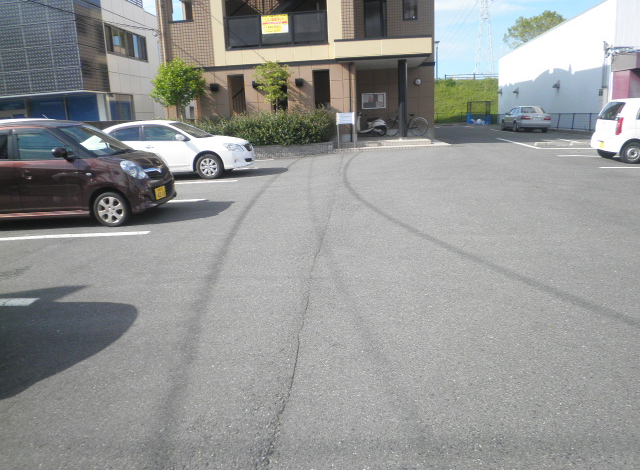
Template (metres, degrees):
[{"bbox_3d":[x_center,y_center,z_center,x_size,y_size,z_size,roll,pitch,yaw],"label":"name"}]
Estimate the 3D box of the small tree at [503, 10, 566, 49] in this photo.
[{"bbox_3d":[19.957,-17.192,44.373,7.500,6.520,7.000,-3,14,0],"label":"small tree"}]

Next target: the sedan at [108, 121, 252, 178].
[{"bbox_3d":[-4.028,-2.263,12.710,4.550,1.475,1.700,-1,14,6],"label":"sedan"}]

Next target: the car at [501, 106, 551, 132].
[{"bbox_3d":[11.405,-6.452,26.779,1.690,1.410,4.420,0,14,8],"label":"car"}]

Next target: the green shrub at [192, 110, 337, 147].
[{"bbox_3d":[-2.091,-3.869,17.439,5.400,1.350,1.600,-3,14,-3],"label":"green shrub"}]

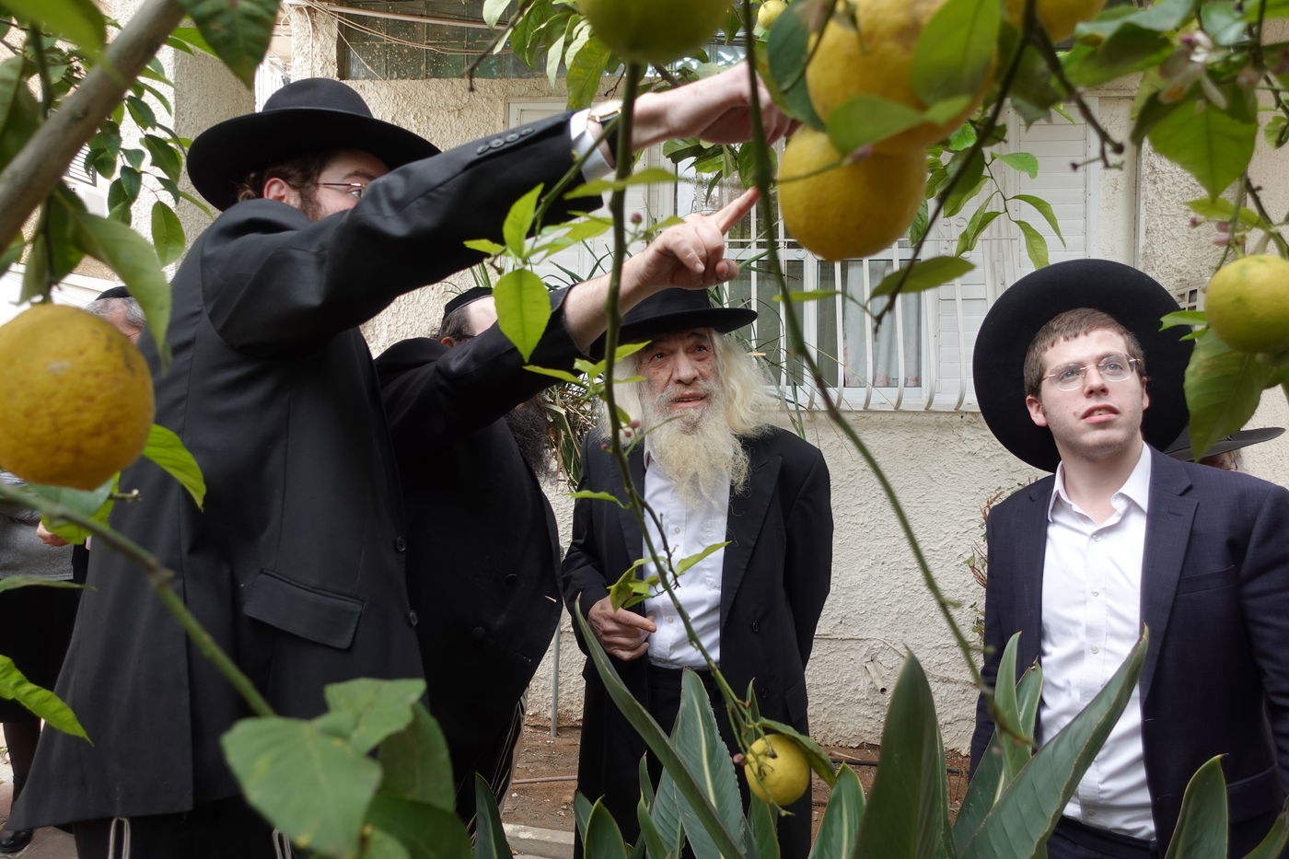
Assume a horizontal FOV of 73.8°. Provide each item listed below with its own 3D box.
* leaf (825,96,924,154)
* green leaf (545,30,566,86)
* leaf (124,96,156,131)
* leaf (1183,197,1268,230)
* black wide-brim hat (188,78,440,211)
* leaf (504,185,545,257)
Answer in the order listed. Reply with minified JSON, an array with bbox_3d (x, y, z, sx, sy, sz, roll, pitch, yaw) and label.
[{"bbox_3d":[0.129,-0.170,0.480,0.054,0.030,0.022,-6,25,2],"label":"leaf"},{"bbox_3d":[-0.111,-0.467,1.080,0.025,0.066,0.020,13,0,20],"label":"green leaf"},{"bbox_3d":[-0.869,-0.546,1.480,0.036,0.065,0.020,-27,-26,-21],"label":"leaf"},{"bbox_3d":[0.419,-0.156,0.620,0.060,0.017,0.026,15,9,0],"label":"leaf"},{"bbox_3d":[-0.455,-0.399,1.241,0.370,0.130,0.345,-10,-13,19],"label":"black wide-brim hat"},{"bbox_3d":[-0.104,-0.179,0.740,0.030,0.066,0.018,12,0,-20],"label":"leaf"}]

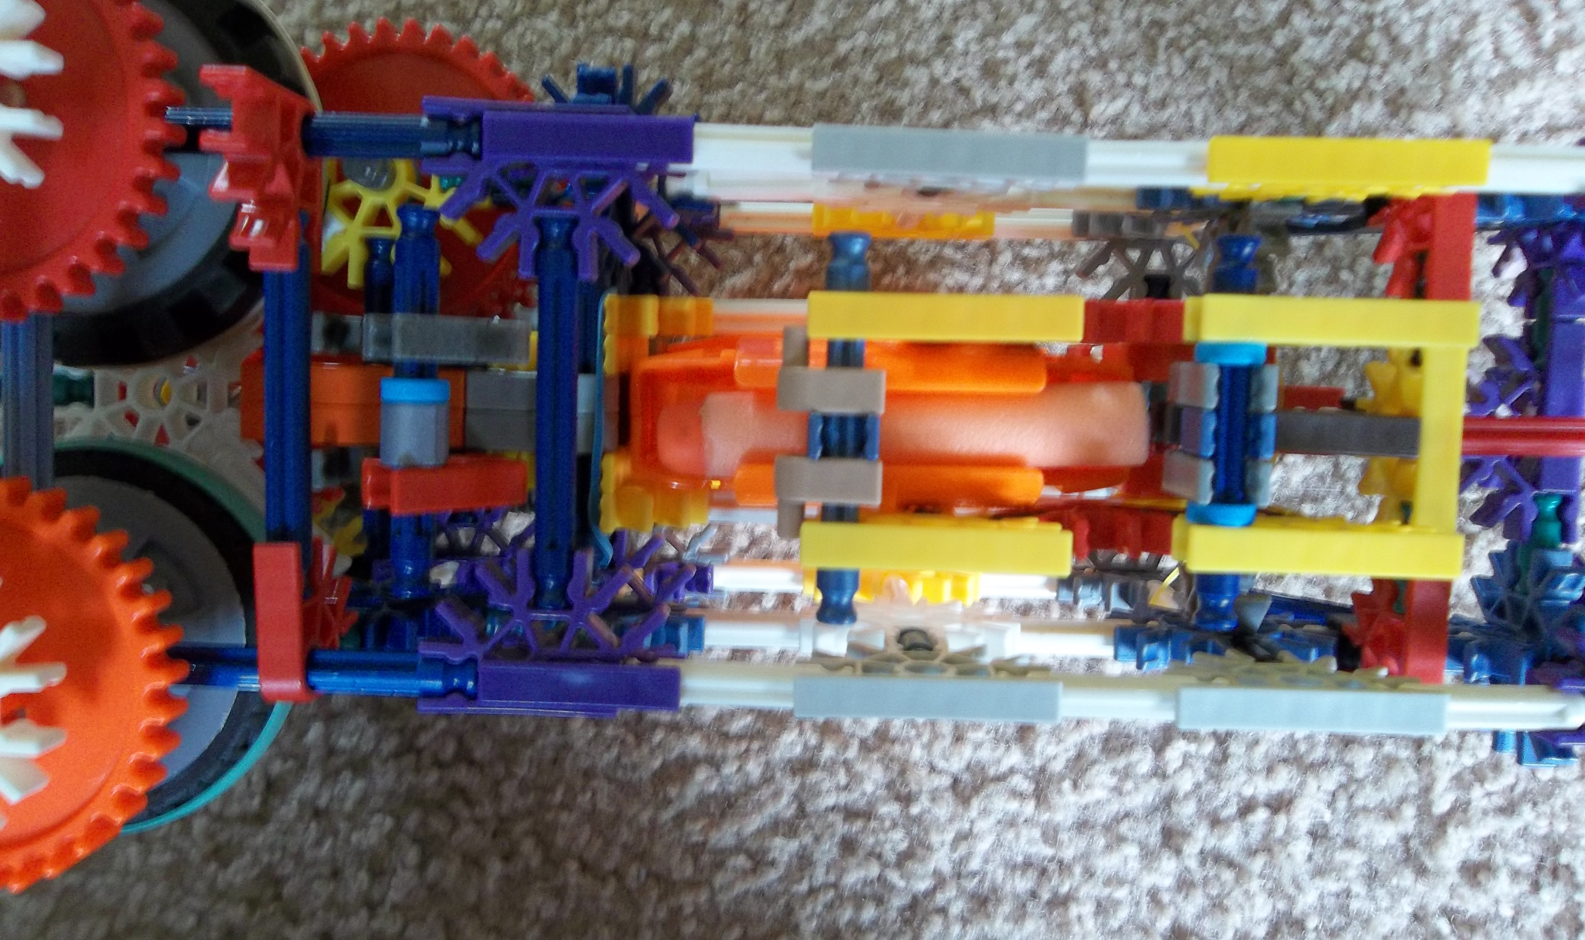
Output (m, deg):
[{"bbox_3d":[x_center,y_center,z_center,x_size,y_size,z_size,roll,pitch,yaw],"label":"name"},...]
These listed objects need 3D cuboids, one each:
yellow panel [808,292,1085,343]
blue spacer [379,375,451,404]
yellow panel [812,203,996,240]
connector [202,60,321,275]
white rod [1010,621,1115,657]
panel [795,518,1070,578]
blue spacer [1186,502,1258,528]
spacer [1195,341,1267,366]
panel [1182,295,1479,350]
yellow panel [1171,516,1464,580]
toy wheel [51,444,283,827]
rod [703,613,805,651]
[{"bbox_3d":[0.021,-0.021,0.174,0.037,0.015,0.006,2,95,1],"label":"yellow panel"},{"bbox_3d":[-0.052,-0.011,0.170,0.010,0.010,0.003,2,95,1],"label":"blue spacer"},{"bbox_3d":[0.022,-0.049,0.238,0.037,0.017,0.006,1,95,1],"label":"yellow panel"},{"bbox_3d":[-0.070,-0.039,0.165,0.006,0.022,0.024,2,95,1],"label":"connector"},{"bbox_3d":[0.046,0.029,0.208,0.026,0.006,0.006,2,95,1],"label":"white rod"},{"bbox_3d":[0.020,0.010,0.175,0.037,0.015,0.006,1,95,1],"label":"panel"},{"bbox_3d":[0.059,0.006,0.169,0.010,0.010,0.003,2,95,1],"label":"blue spacer"},{"bbox_3d":[0.060,-0.016,0.170,0.010,0.010,0.003,1,95,1],"label":"spacer"},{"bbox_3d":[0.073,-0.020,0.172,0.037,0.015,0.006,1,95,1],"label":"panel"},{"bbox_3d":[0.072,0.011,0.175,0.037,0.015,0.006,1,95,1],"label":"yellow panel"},{"bbox_3d":[-0.108,0.026,0.194,0.063,0.014,0.063,0,95,1],"label":"toy wheel"},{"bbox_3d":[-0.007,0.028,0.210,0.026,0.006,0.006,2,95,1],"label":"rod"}]

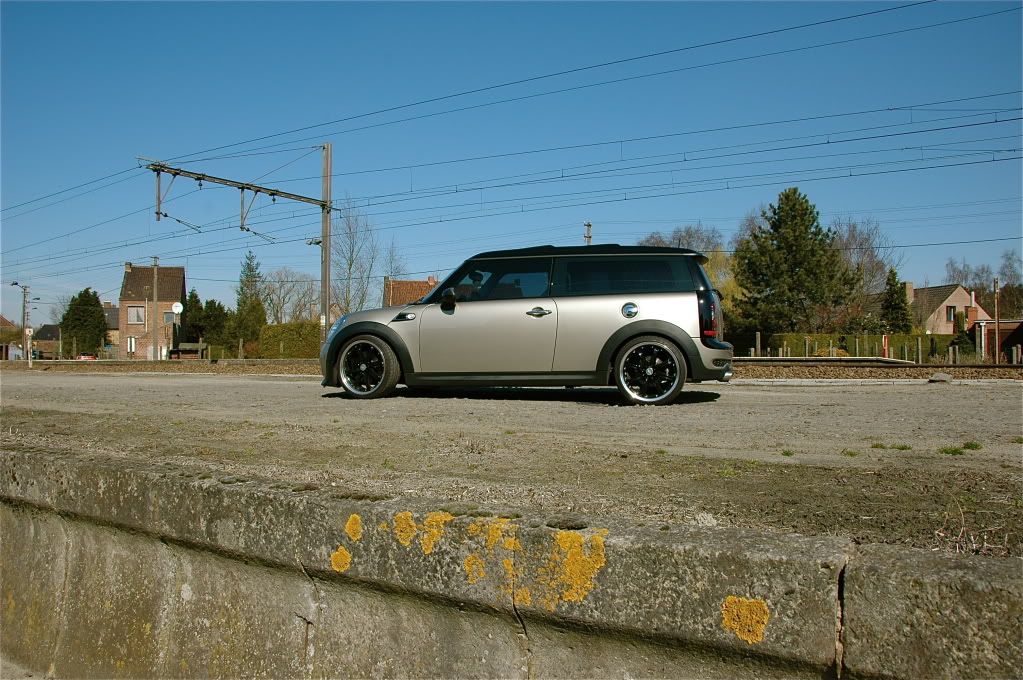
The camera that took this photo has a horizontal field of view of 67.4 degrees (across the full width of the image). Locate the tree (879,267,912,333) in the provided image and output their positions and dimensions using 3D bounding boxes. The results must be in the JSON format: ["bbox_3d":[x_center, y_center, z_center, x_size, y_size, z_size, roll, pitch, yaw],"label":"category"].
[{"bbox_3d":[27.554,-1.937,55.000,2.440,6.673,2.440,0,-1,0],"label":"tree"}]

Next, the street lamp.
[{"bbox_3d":[-42.355,-1.236,66.077,1.400,7.340,0.350,0,-2,-6],"label":"street lamp"}]

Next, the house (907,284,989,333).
[{"bbox_3d":[35.809,-1.063,68.580,7.400,7.400,9.300,1,-2,-20],"label":"house"}]

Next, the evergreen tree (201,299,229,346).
[{"bbox_3d":[-23.636,-0.915,61.000,2.308,4.855,2.308,0,-1,0],"label":"evergreen tree"}]

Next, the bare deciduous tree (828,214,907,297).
[{"bbox_3d":[24.742,-3.241,54.127,6.300,10.920,6.000,0,-2,0],"label":"bare deciduous tree"}]

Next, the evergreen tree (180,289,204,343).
[{"bbox_3d":[-29.033,-1.060,70.076,2.400,7.290,2.400,0,-2,0],"label":"evergreen tree"}]

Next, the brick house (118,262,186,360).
[{"bbox_3d":[-32.288,-2.143,69.504,5.200,9.400,5.700,1,-2,-16],"label":"brick house"}]

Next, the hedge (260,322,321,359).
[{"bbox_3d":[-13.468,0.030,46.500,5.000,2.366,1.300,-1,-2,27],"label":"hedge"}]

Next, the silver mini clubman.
[{"bbox_3d":[0.092,-0.167,7.330,3.960,1.430,1.730,-1,-1,14],"label":"silver mini clubman"}]

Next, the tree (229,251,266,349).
[{"bbox_3d":[-20.310,-2.286,59.101,2.900,9.200,2.900,0,-2,0],"label":"tree"}]

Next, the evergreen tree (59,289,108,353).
[{"bbox_3d":[-35.088,-0.927,63.067,3.900,6.610,3.800,0,-2,0],"label":"evergreen tree"}]

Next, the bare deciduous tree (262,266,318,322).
[{"bbox_3d":[-21.336,-2.655,74.000,5.406,8.978,5.213,0,-1,0],"label":"bare deciduous tree"}]

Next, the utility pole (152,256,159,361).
[{"bbox_3d":[-26.009,-2.301,56.000,0.400,7.598,0.350,0,-1,0],"label":"utility pole"}]

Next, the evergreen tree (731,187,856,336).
[{"bbox_3d":[15.890,-3.392,43.122,6.700,10.380,6.500,0,-2,0],"label":"evergreen tree"}]

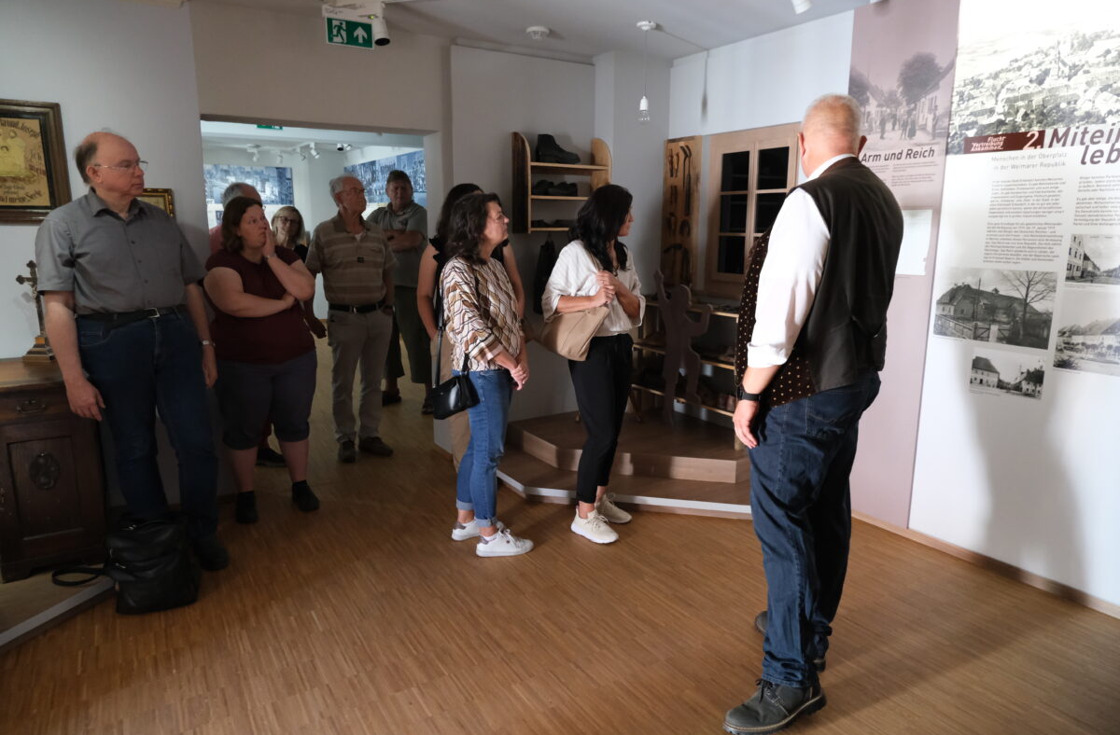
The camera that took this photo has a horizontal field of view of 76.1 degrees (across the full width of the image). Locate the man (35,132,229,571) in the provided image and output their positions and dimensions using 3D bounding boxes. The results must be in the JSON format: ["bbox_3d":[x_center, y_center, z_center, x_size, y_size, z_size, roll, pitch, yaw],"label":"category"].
[{"bbox_3d":[-1.781,-0.054,3.048,0.600,1.820,0.410,-9,14,-40],"label":"man"}]

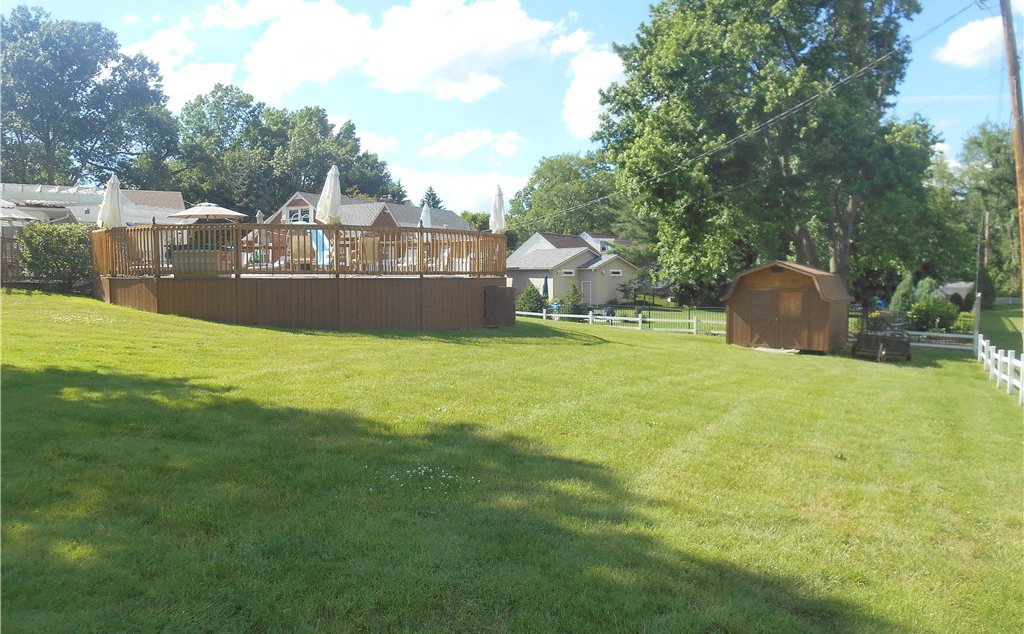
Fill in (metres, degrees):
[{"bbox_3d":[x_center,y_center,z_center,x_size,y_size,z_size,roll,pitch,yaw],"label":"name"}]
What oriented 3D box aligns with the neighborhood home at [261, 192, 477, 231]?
[{"bbox_3d":[-8.400,-4.728,48.323,8.000,5.350,14.500,2,3,33],"label":"neighborhood home"}]

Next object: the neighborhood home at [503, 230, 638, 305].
[{"bbox_3d":[4.900,-4.040,63.877,10.800,6.000,11.000,-1,3,-27],"label":"neighborhood home"}]

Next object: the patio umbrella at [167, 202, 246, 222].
[{"bbox_3d":[-10.300,-2.595,25.902,2.750,2.600,2.750,0,3,0],"label":"patio umbrella"}]

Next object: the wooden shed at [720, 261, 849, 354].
[{"bbox_3d":[8.800,-0.407,24.411,3.250,2.700,2.900,2,3,34],"label":"wooden shed"}]

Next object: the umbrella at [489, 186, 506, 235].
[{"bbox_3d":[-0.390,-2.257,20.312,0.440,2.450,0.440,0,3,0],"label":"umbrella"}]

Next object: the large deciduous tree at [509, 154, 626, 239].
[{"bbox_3d":[6.400,-10.198,85.593,14.500,16.500,14.000,0,3,0],"label":"large deciduous tree"}]

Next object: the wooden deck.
[{"bbox_3d":[-5.200,-1.013,19.974,10.300,2.180,9.600,-1,3,-14],"label":"wooden deck"}]

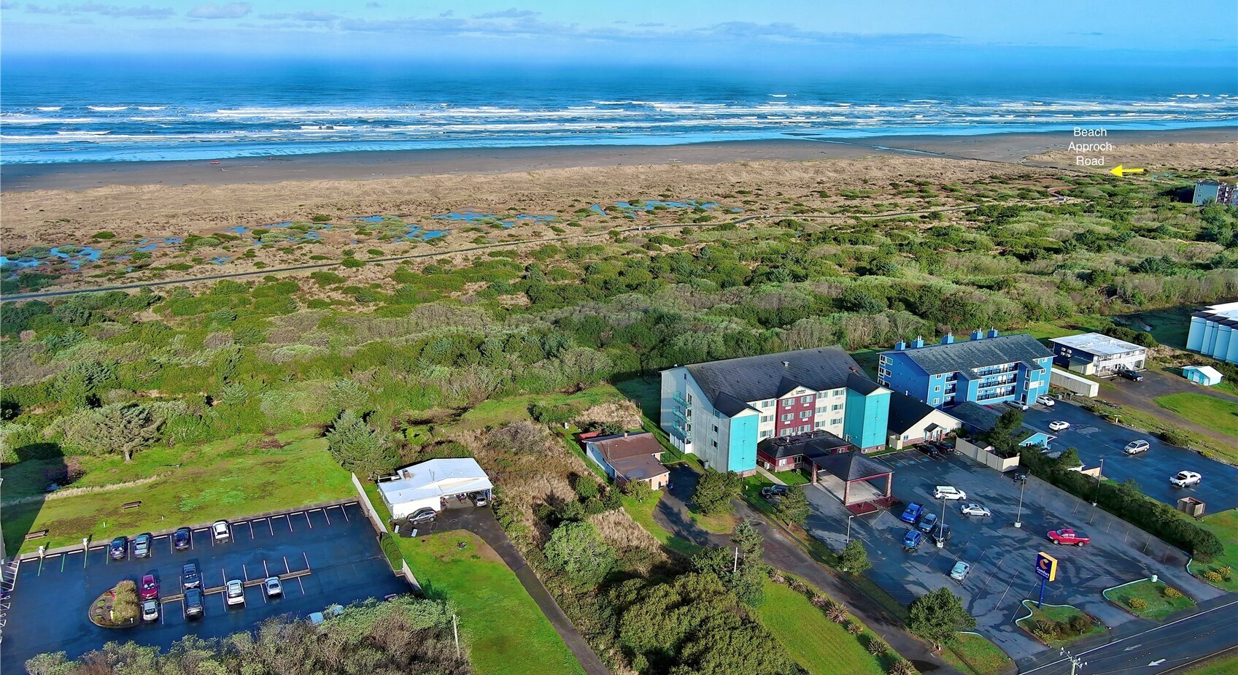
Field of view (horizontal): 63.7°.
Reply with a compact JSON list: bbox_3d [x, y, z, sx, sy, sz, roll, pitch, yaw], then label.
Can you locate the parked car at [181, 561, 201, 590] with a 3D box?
[{"bbox_3d":[-58.420,32.730,136.260,1.920,1.750,4.800,-7,18,-24],"label":"parked car"}]

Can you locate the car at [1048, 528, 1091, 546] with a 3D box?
[{"bbox_3d":[67.280,29.810,149.250,5.500,1.820,1.970,3,16,10],"label":"car"}]

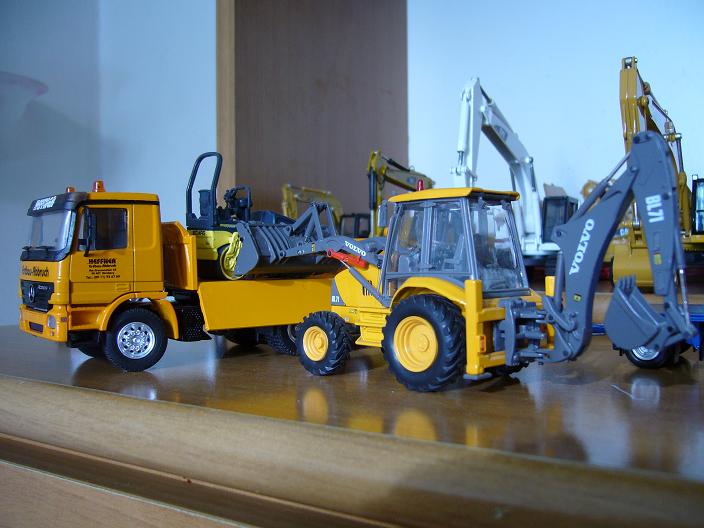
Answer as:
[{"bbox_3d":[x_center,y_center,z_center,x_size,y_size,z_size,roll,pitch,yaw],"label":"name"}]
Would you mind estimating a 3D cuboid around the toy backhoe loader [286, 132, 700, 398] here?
[{"bbox_3d":[0.029,0.002,0.231,0.153,0.071,0.048,0,1,42],"label":"toy backhoe loader"}]

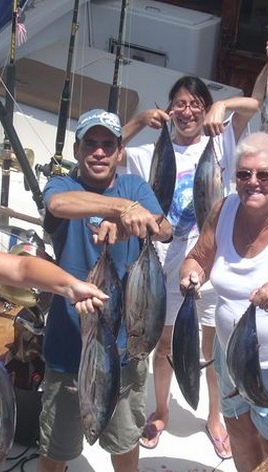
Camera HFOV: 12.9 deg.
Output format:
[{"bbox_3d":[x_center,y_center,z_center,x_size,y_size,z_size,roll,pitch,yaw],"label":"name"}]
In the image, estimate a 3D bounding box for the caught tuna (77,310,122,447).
[{"bbox_3d":[-0.114,0.448,3.779,0.135,0.532,0.100,12,28,22],"label":"caught tuna"}]

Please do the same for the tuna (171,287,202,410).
[{"bbox_3d":[0.199,0.375,3.966,0.100,0.506,0.125,-2,26,4],"label":"tuna"}]

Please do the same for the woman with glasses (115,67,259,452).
[{"bbox_3d":[0.216,0.158,4.772,0.560,1.660,0.460,1,26,2],"label":"woman with glasses"}]

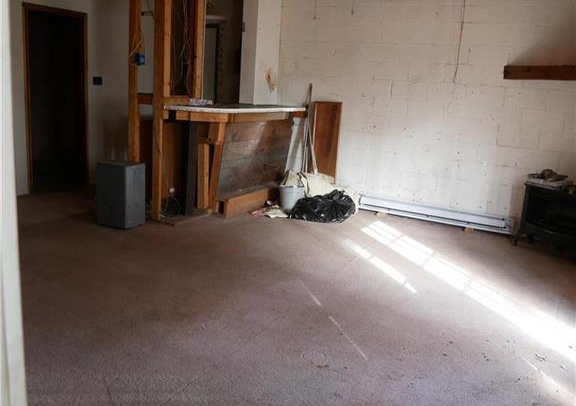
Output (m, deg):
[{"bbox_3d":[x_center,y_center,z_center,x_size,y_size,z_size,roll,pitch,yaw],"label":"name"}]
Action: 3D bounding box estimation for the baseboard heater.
[{"bbox_3d":[1.607,0.112,5.951,1.750,0.170,0.070,10,14,27],"label":"baseboard heater"}]

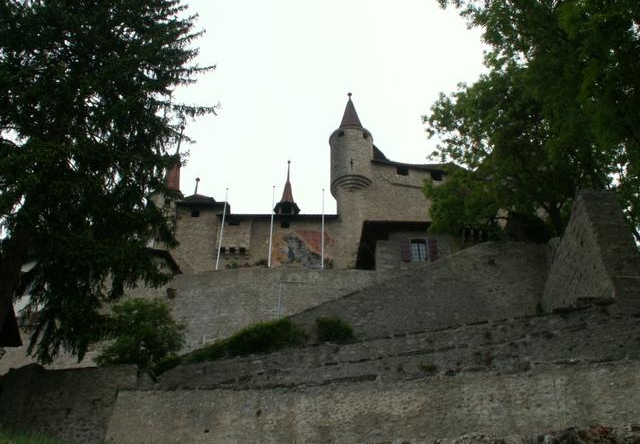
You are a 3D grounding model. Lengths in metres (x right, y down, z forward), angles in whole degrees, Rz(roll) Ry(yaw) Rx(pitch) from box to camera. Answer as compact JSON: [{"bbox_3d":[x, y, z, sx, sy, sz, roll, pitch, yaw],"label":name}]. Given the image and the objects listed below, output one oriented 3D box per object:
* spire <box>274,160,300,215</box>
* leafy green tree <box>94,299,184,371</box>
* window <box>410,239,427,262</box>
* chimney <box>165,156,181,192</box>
[{"bbox_3d":[-2.843,-3.154,57.500,2.300,5.200,2.300,1,-29,0],"label":"spire"},{"bbox_3d":[-9.205,5.737,33.000,4.500,3.900,4.200,1,-29,0],"label":"leafy green tree"},{"bbox_3d":[6.698,1.938,44.000,1.050,1.800,0.200,1,-29,0],"label":"window"},{"bbox_3d":[-12.993,-4.184,57.000,1.400,3.600,1.400,1,-29,0],"label":"chimney"}]

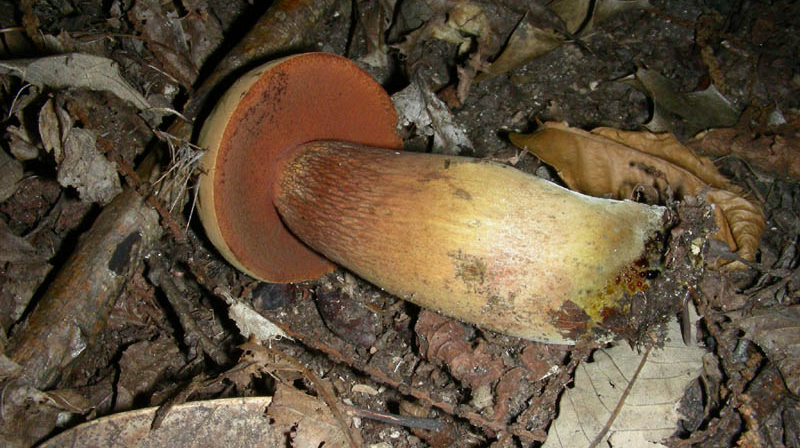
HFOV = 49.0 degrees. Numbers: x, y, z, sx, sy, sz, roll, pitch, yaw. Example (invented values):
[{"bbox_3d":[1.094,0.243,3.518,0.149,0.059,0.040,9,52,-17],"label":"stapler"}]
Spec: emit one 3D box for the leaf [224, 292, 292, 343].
[{"bbox_3d":[-0.065,0.044,0.385,0.040,0.009,0.012,31,62,18],"label":"leaf"}]

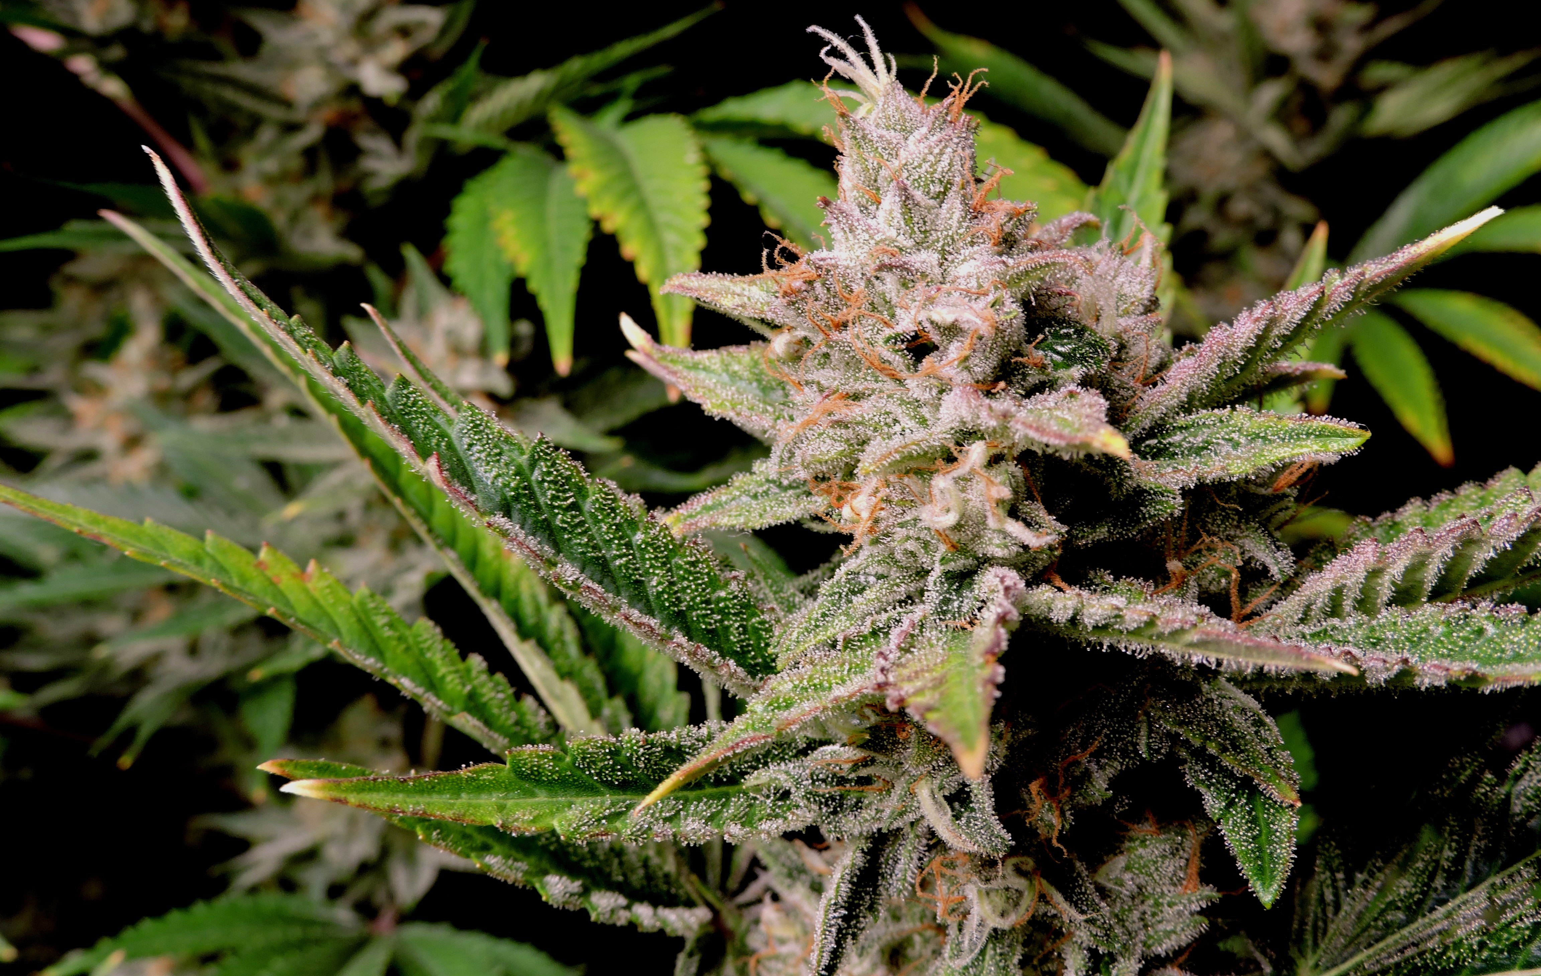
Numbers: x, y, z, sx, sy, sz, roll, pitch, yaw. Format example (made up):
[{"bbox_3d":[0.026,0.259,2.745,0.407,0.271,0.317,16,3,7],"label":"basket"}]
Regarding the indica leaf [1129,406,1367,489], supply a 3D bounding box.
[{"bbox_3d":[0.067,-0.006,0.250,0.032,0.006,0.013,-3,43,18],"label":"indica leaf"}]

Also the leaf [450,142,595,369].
[{"bbox_3d":[-0.058,-0.053,0.415,0.034,0.057,0.018,-3,-20,-1],"label":"leaf"}]

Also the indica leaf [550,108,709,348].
[{"bbox_3d":[-0.029,-0.052,0.380,0.026,0.064,0.012,-10,-18,-6],"label":"indica leaf"}]

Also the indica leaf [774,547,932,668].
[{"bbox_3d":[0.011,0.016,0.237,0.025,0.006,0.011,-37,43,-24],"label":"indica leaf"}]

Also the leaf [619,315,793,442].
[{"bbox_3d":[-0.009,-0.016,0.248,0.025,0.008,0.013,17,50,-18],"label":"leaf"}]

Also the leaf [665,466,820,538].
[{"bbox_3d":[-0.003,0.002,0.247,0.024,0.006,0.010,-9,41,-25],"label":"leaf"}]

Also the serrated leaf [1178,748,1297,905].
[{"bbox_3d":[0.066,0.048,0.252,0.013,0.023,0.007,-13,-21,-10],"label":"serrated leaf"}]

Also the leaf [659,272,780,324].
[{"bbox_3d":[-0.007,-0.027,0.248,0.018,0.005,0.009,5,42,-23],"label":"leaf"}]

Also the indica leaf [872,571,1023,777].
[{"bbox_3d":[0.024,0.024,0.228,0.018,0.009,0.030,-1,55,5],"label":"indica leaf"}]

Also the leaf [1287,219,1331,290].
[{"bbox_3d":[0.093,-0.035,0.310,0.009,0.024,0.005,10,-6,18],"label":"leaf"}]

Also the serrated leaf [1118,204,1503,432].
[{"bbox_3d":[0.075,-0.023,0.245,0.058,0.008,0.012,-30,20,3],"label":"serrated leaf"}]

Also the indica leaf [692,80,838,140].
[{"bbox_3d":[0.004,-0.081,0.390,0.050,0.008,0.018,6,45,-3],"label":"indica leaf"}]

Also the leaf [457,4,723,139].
[{"bbox_3d":[-0.044,-0.101,0.430,0.072,0.009,0.016,-27,34,6],"label":"leaf"}]

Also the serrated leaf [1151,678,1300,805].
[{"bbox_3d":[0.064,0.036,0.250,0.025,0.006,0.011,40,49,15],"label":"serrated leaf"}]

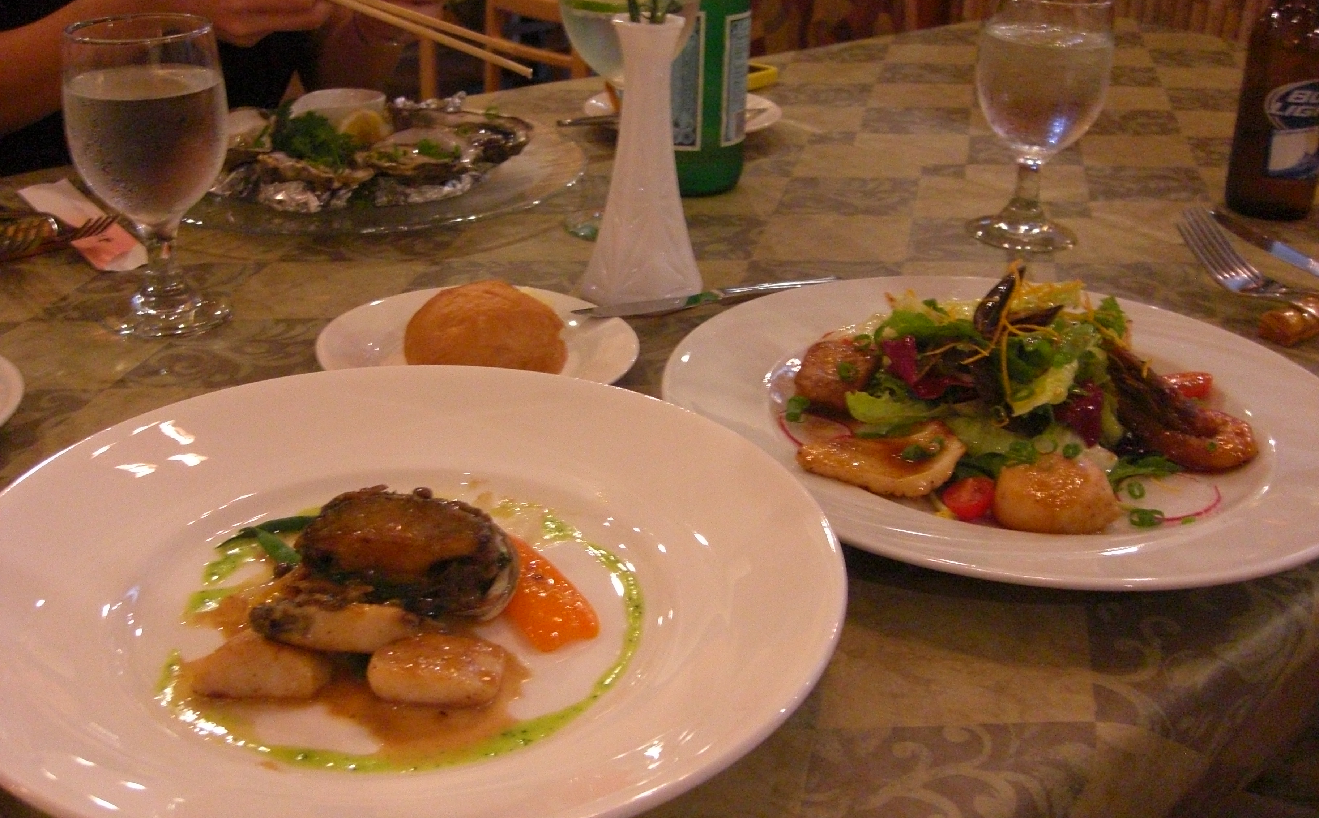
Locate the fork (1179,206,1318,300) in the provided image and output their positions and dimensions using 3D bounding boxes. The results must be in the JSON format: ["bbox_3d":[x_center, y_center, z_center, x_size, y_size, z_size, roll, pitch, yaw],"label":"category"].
[{"bbox_3d":[0.337,-0.059,0.778,0.026,0.024,0.195,-4,33,-13],"label":"fork"}]

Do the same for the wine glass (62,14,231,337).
[{"bbox_3d":[-0.254,-0.117,0.730,0.077,0.149,0.077,2,26,0],"label":"wine glass"}]

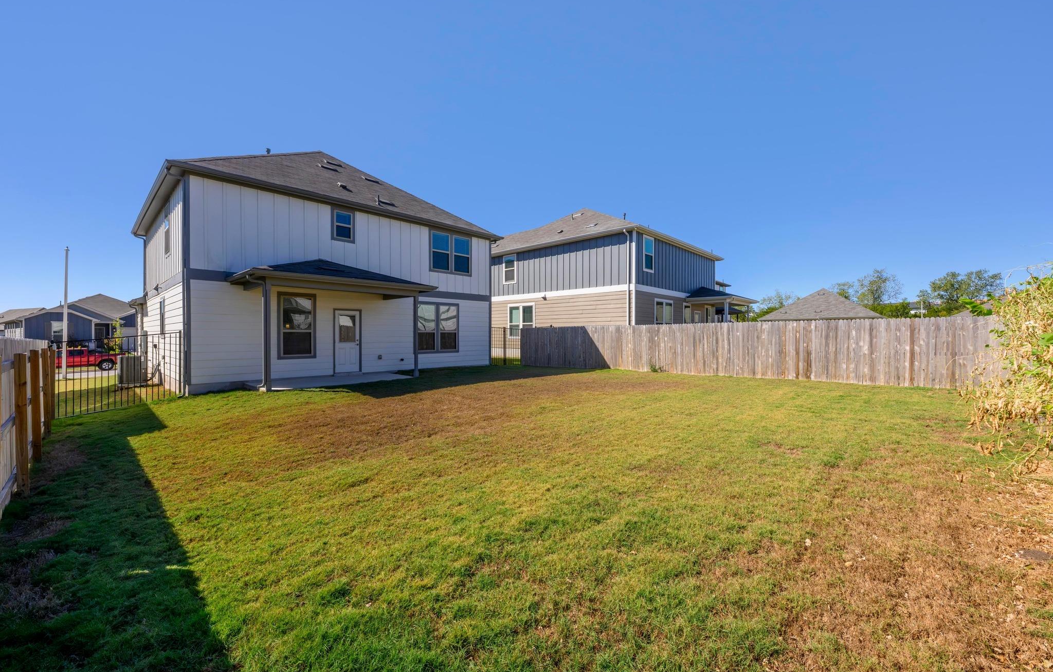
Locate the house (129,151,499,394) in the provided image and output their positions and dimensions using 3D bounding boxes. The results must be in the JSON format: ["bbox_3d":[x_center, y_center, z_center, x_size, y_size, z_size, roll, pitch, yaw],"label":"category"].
[{"bbox_3d":[-9.780,-3.160,18.600,17.700,9.650,11.250,0,1,43],"label":"house"}]

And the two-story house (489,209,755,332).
[{"bbox_3d":[3.070,-3.480,27.100,19.400,9.500,11.250,0,1,43],"label":"two-story house"}]

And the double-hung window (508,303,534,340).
[{"bbox_3d":[-0.310,-0.820,23.200,2.060,1.970,0.140,0,1,43],"label":"double-hung window"}]

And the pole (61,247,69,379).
[{"bbox_3d":[-32.600,-1.640,29.000,0.240,9.300,0.240,0,1,43],"label":"pole"}]

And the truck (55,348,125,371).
[{"bbox_3d":[-37.800,2.030,34.400,2.030,1.920,5.850,0,1,43],"label":"truck"}]

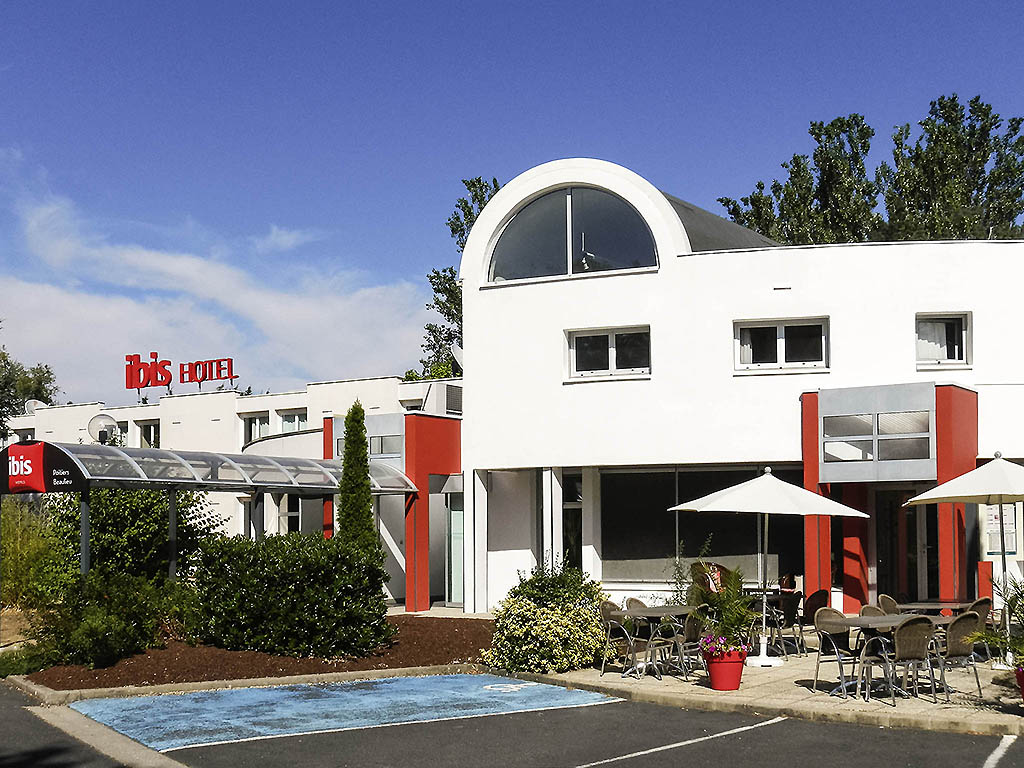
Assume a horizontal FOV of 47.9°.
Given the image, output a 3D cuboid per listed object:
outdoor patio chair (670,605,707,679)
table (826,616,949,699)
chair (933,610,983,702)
[{"bbox_3d":[1.950,2.973,13.420,0.600,0.860,0.560,-4,-6,37],"label":"outdoor patio chair"},{"bbox_3d":[3.940,2.827,11.880,1.350,0.740,0.800,2,-6,-27],"label":"table"},{"bbox_3d":[4.400,2.743,11.720,0.560,0.860,0.600,2,-6,-27],"label":"chair"}]

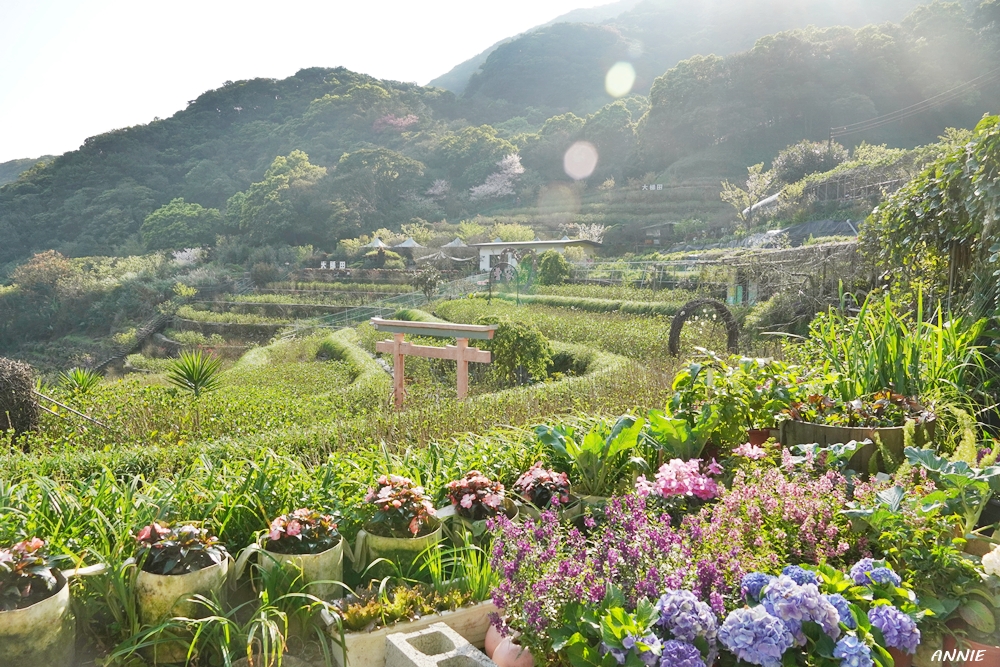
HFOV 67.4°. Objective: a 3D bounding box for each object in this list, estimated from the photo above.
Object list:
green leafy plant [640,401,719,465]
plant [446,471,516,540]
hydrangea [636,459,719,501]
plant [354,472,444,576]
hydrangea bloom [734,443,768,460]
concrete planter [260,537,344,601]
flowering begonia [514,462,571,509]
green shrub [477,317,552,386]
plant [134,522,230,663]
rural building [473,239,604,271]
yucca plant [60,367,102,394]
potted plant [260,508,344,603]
[{"bbox_3d":[0.932,0.523,3.850,0.400,0.350,0.400,1,3,14],"label":"green leafy plant"},{"bbox_3d":[-0.074,0.829,3.384,0.310,0.420,0.310,0,4,0],"label":"plant"},{"bbox_3d":[0.781,0.642,3.300,0.350,0.190,0.280,0,4,0],"label":"hydrangea"},{"bbox_3d":[-0.382,0.772,2.850,0.330,0.460,0.330,0,3,-8],"label":"plant"},{"bbox_3d":[1.224,0.574,3.650,0.170,0.100,0.140,0,4,0],"label":"hydrangea bloom"},{"bbox_3d":[-0.709,0.881,2.680,0.310,0.300,0.310,-1,3,-15],"label":"concrete planter"},{"bbox_3d":[0.198,0.714,3.500,0.270,0.210,0.260,0,4,0],"label":"flowering begonia"},{"bbox_3d":[0.396,0.519,20.500,2.050,1.950,2.000,0,3,1],"label":"green shrub"},{"bbox_3d":[-1.058,0.838,2.500,0.320,0.410,0.320,-1,3,-23],"label":"plant"},{"bbox_3d":[3.600,-7.277,70.700,11.800,2.900,5.400,3,5,37],"label":"rural building"},{"bbox_3d":[-10.905,1.248,19.500,1.150,0.820,1.100,0,4,0],"label":"yucca plant"},{"bbox_3d":[-0.736,0.845,2.786,0.310,0.390,0.310,0,4,0],"label":"potted plant"}]

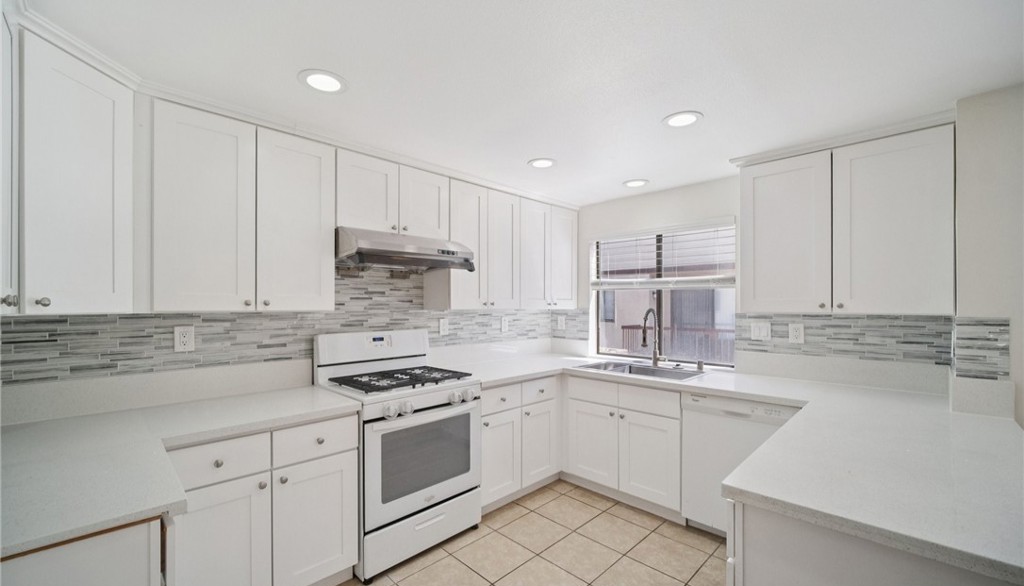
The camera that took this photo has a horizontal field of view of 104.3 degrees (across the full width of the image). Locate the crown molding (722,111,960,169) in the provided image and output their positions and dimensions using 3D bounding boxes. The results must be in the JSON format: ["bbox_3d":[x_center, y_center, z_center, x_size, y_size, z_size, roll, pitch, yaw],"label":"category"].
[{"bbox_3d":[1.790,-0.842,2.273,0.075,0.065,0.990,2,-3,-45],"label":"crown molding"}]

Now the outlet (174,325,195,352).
[{"bbox_3d":[-1.611,0.228,1.959,0.077,0.122,0.010,1,-2,-45],"label":"outlet"}]

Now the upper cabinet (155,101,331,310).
[{"bbox_3d":[-1.339,-0.354,2.021,0.320,0.900,0.752,-2,-3,45],"label":"upper cabinet"}]

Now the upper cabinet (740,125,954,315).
[{"bbox_3d":[1.866,-0.336,2.287,0.330,0.915,0.900,1,-2,-45],"label":"upper cabinet"}]

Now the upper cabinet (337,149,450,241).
[{"bbox_3d":[-0.802,-0.574,2.558,0.320,0.431,0.762,-2,-3,45],"label":"upper cabinet"}]

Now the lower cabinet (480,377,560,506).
[{"bbox_3d":[-0.135,1.042,3.053,0.830,0.820,0.635,2,-3,-45],"label":"lower cabinet"}]

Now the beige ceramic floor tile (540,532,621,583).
[{"bbox_3d":[0.388,1.467,2.218,0.333,0.010,0.333,1,-2,-45],"label":"beige ceramic floor tile"}]

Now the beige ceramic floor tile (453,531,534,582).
[{"bbox_3d":[-0.095,1.466,2.222,0.338,0.010,0.334,-2,-3,45],"label":"beige ceramic floor tile"}]

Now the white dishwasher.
[{"bbox_3d":[1.458,1.040,2.427,0.600,0.850,0.605,1,-2,-45],"label":"white dishwasher"}]

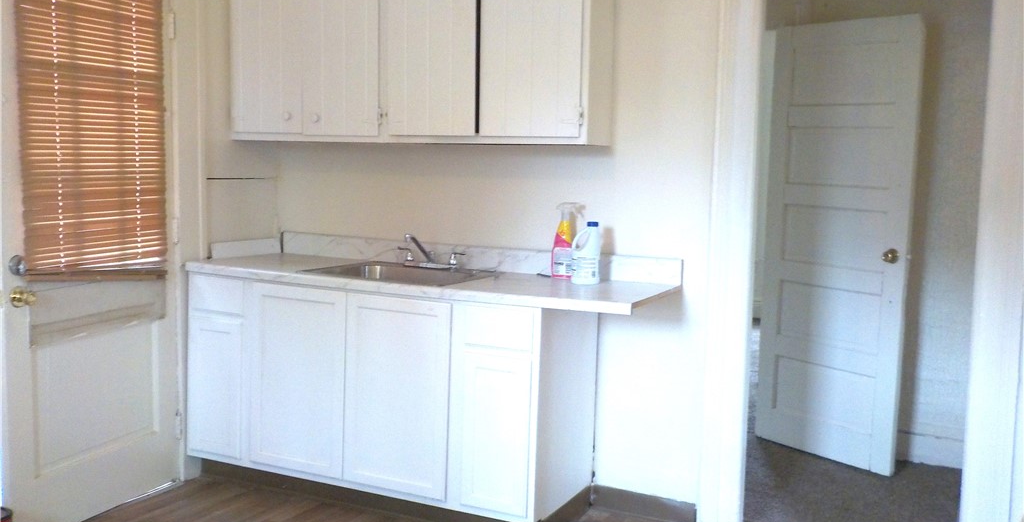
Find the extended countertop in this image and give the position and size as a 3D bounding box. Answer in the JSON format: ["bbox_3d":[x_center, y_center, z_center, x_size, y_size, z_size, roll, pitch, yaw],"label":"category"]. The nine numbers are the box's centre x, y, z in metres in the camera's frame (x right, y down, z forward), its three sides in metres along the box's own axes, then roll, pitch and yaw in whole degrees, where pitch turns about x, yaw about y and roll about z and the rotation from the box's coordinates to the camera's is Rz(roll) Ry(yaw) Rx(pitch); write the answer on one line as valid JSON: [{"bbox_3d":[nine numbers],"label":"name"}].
[{"bbox_3d":[-0.338,0.069,3.460,1.871,0.039,0.615,4,6,25],"label":"extended countertop"}]

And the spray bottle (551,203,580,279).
[{"bbox_3d":[0.213,-0.076,3.403,0.124,0.291,0.060,4,6,25],"label":"spray bottle"}]

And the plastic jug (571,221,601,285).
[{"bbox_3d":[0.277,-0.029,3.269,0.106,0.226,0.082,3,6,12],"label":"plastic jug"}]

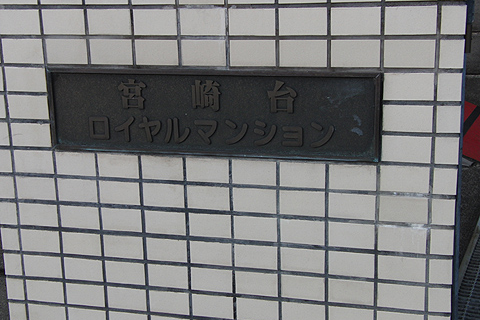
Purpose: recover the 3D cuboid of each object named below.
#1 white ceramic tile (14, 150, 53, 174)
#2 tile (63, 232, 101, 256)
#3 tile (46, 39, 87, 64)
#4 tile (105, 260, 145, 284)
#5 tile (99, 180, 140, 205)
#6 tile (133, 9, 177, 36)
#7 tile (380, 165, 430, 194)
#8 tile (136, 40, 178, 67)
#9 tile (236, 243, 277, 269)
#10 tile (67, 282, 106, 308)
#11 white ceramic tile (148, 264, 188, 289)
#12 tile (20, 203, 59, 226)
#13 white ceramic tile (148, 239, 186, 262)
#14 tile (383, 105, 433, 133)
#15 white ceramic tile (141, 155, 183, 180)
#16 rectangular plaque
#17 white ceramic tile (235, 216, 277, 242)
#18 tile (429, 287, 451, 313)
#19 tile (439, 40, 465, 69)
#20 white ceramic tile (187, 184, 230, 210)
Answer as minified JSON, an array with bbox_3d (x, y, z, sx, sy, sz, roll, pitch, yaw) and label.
[{"bbox_3d":[-0.539,0.005,2.068,0.108,0.060,0.010,2,15,14],"label":"white ceramic tile"},{"bbox_3d":[-0.408,0.215,2.046,0.108,0.060,0.010,3,15,15],"label":"tile"},{"bbox_3d":[-0.414,-0.262,1.894,0.108,0.061,0.010,3,15,15],"label":"tile"},{"bbox_3d":[-0.294,0.289,2.038,0.108,0.060,0.010,2,15,14],"label":"tile"},{"bbox_3d":[-0.300,0.081,1.981,0.108,0.060,0.010,3,15,15],"label":"tile"},{"bbox_3d":[-0.198,-0.323,1.849,0.108,0.060,0.010,2,15,14],"label":"tile"},{"bbox_3d":[0.372,0.041,1.784,0.108,0.060,0.010,3,15,15],"label":"tile"},{"bbox_3d":[-0.195,-0.253,1.857,0.108,0.060,0.010,2,15,15],"label":"tile"},{"bbox_3d":[0.039,0.233,1.918,0.108,0.060,0.010,3,15,15],"label":"tile"},{"bbox_3d":[-0.404,0.351,2.071,0.108,0.060,0.010,3,15,15],"label":"tile"},{"bbox_3d":[-0.181,0.292,1.998,0.108,0.060,0.010,2,15,15],"label":"white ceramic tile"},{"bbox_3d":[-0.515,0.140,2.035,0.108,0.061,0.010,2,15,15],"label":"tile"},{"bbox_3d":[-0.181,0.221,1.959,0.108,0.061,0.010,3,15,15],"label":"white ceramic tile"},{"bbox_3d":[0.379,-0.096,1.794,0.108,0.060,0.010,2,15,14],"label":"tile"},{"bbox_3d":[-0.186,0.018,1.907,0.108,0.061,0.010,3,15,15],"label":"white ceramic tile"},{"bbox_3d":[-0.077,-0.110,1.865,0.800,0.200,0.025,2,15,14],"label":"rectangular plaque"},{"bbox_3d":[0.038,0.166,1.900,0.108,0.060,0.010,3,15,15],"label":"white ceramic tile"},{"bbox_3d":[0.459,0.319,1.818,0.050,0.061,0.010,2,15,15],"label":"tile"},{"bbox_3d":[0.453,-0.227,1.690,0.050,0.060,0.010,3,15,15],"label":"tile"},{"bbox_3d":[-0.075,0.092,1.916,0.108,0.060,0.010,2,15,15],"label":"white ceramic tile"}]

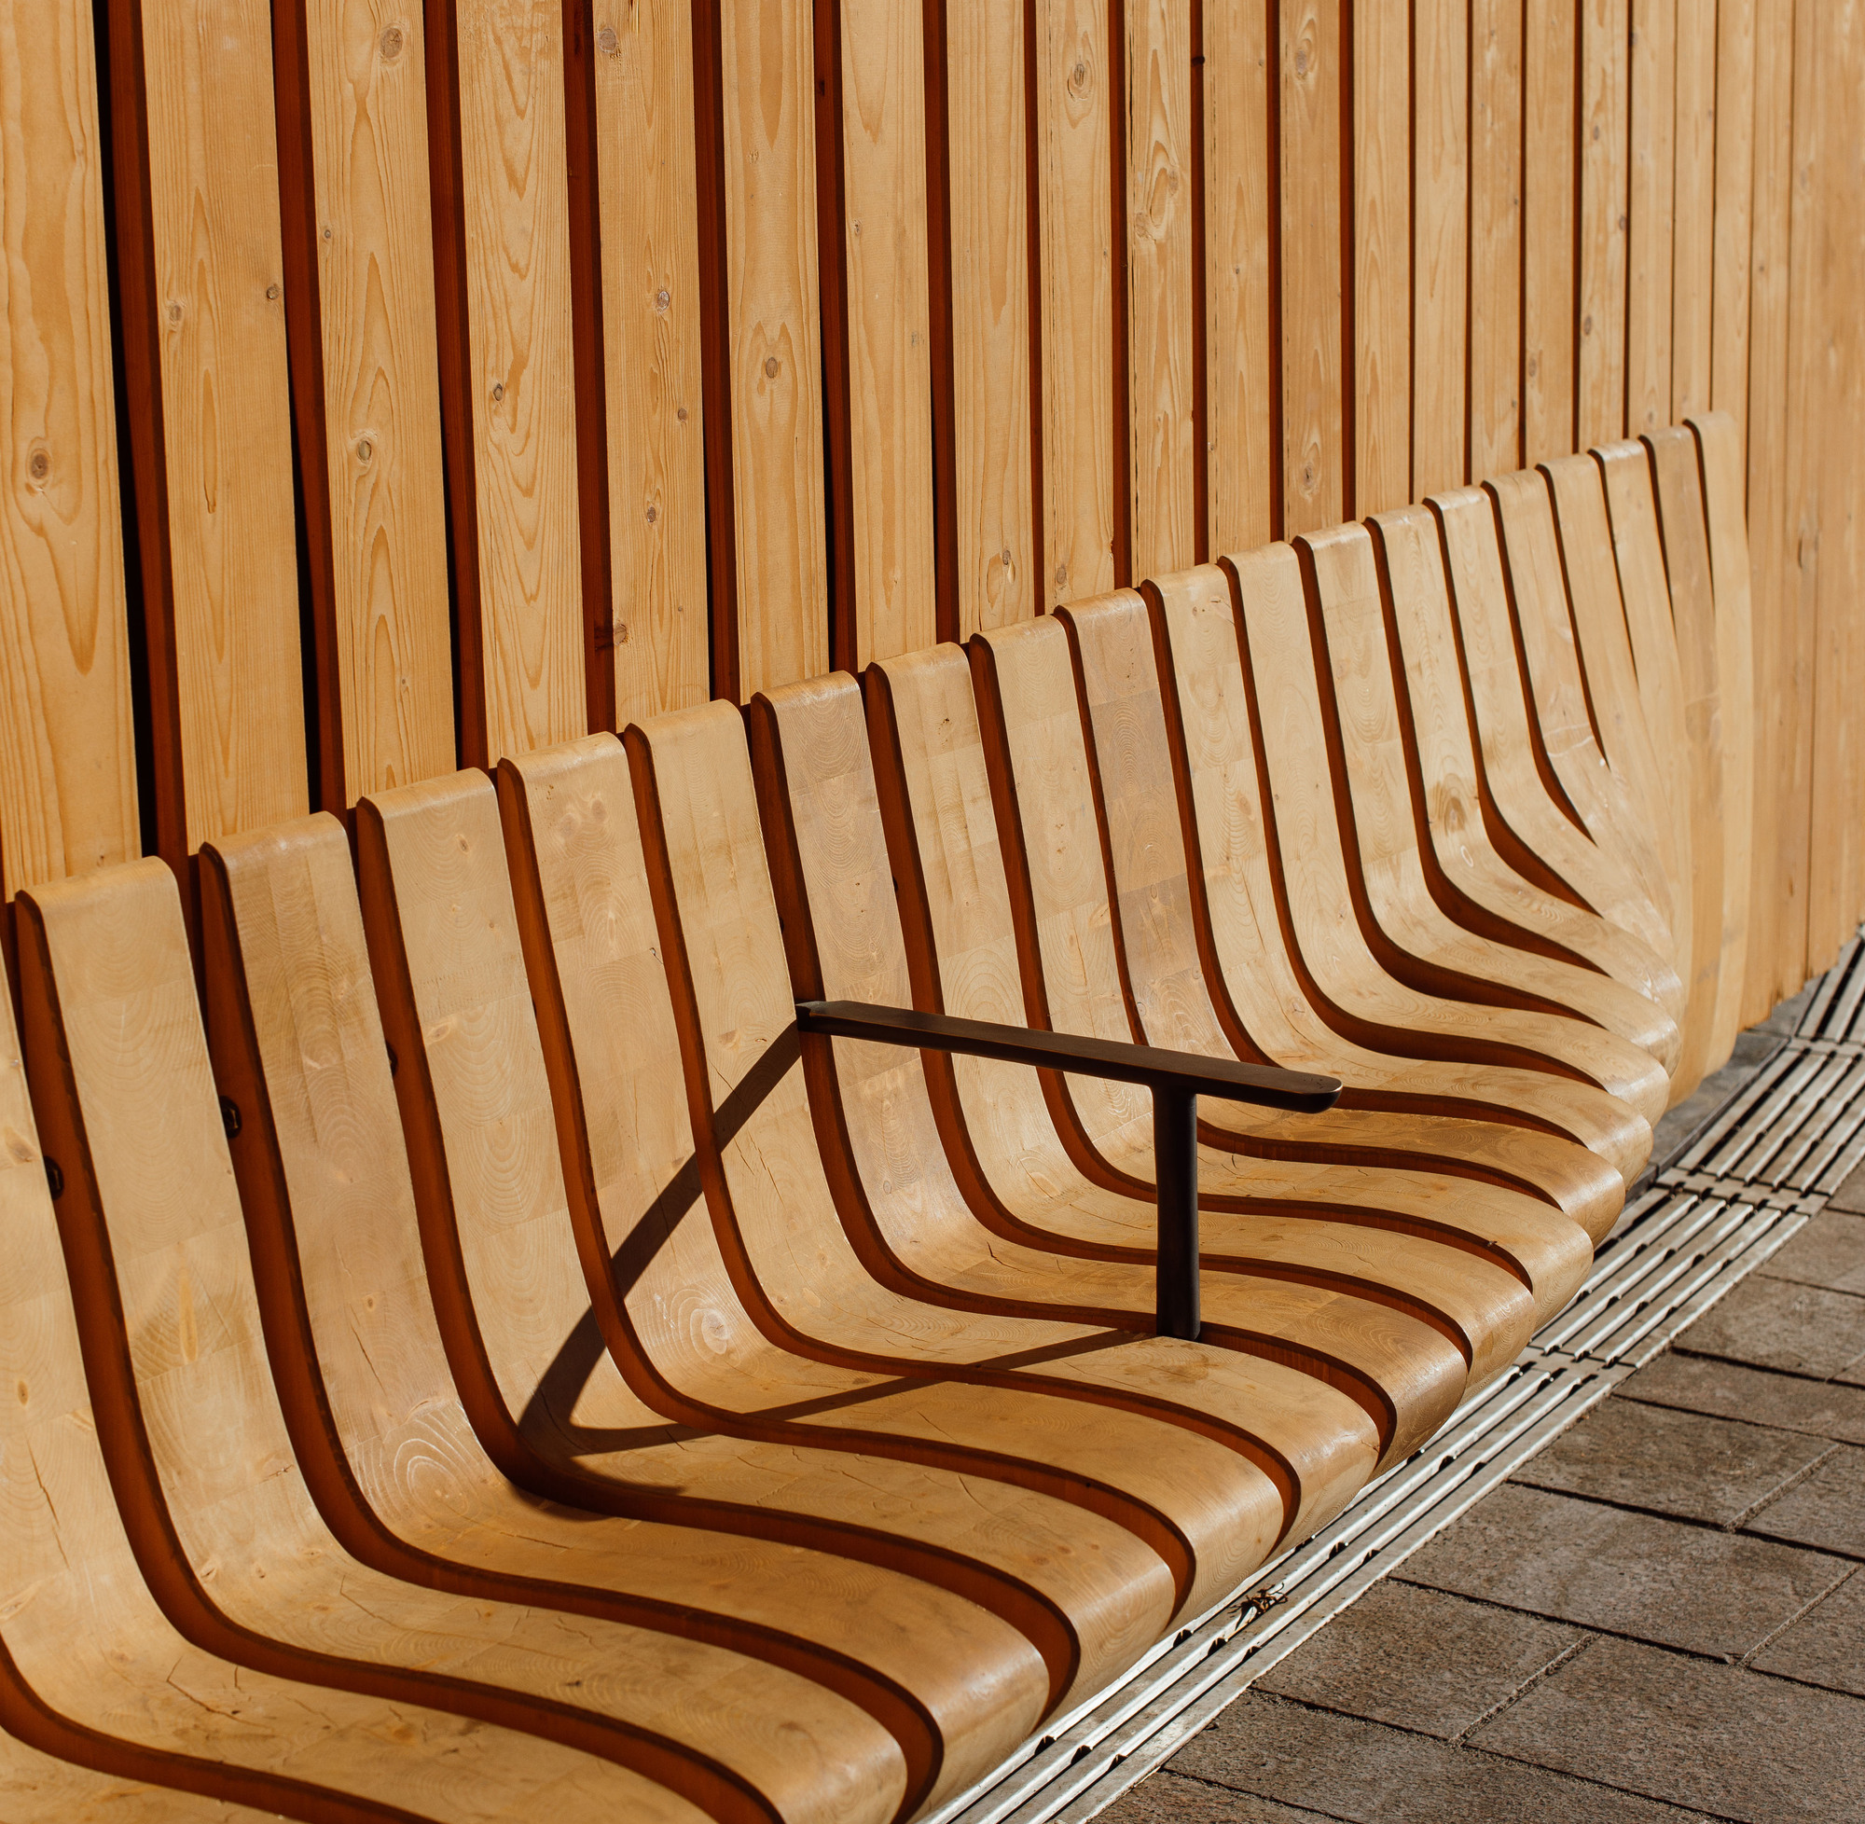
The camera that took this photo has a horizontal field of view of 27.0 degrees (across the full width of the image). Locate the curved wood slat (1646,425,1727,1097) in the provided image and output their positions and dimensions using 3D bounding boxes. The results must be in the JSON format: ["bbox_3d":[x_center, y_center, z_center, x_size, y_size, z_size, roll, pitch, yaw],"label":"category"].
[{"bbox_3d":[1.063,-0.213,5.464,0.080,0.929,0.150,4,11,30],"label":"curved wood slat"}]

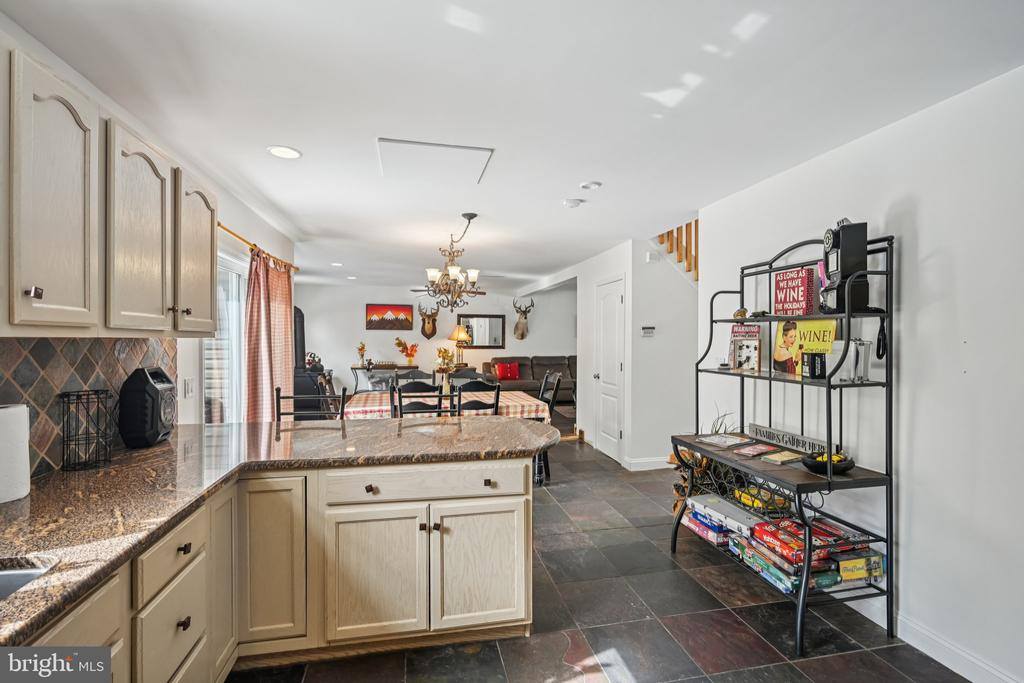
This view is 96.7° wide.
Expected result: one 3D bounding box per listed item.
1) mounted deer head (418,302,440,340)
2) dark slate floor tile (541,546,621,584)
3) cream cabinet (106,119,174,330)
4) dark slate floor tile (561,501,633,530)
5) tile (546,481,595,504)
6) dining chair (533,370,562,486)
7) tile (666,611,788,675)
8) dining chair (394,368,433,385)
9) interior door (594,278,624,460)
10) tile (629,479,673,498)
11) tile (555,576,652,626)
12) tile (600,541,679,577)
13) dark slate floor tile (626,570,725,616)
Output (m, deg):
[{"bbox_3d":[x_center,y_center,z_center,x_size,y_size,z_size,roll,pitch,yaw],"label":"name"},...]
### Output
[{"bbox_3d":[-1.640,-0.401,8.990,0.420,0.740,0.320,0,0,-11],"label":"mounted deer head"},{"bbox_3d":[0.403,1.378,2.808,0.395,0.012,0.395,0,0,-12],"label":"dark slate floor tile"},{"bbox_3d":[-1.317,-0.371,1.618,0.020,0.665,0.362,0,0,-12],"label":"cream cabinet"},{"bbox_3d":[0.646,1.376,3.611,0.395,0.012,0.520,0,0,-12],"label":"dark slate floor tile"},{"bbox_3d":[0.560,1.392,4.107,0.405,0.014,0.405,0,0,-11],"label":"tile"},{"bbox_3d":[0.192,0.845,4.687,0.540,1.045,0.460,0,0,-12],"label":"dining chair"},{"bbox_3d":[0.955,1.380,2.106,0.395,0.012,0.395,0,0,-12],"label":"tile"},{"bbox_3d":[-1.079,0.849,5.028,0.460,1.035,0.540,0,0,-12],"label":"dining chair"},{"bbox_3d":[1.171,0.345,5.376,0.045,2.040,0.720,0,0,-12],"label":"interior door"},{"bbox_3d":[1.336,1.374,4.222,0.395,0.012,0.395,0,0,-12],"label":"tile"},{"bbox_3d":[0.485,1.392,2.436,0.405,0.014,0.405,0,0,-11],"label":"tile"},{"bbox_3d":[0.794,1.378,2.888,0.395,0.012,0.395,0,0,-12],"label":"tile"},{"bbox_3d":[0.882,1.392,2.516,0.405,0.014,0.405,0,0,-11],"label":"dark slate floor tile"}]

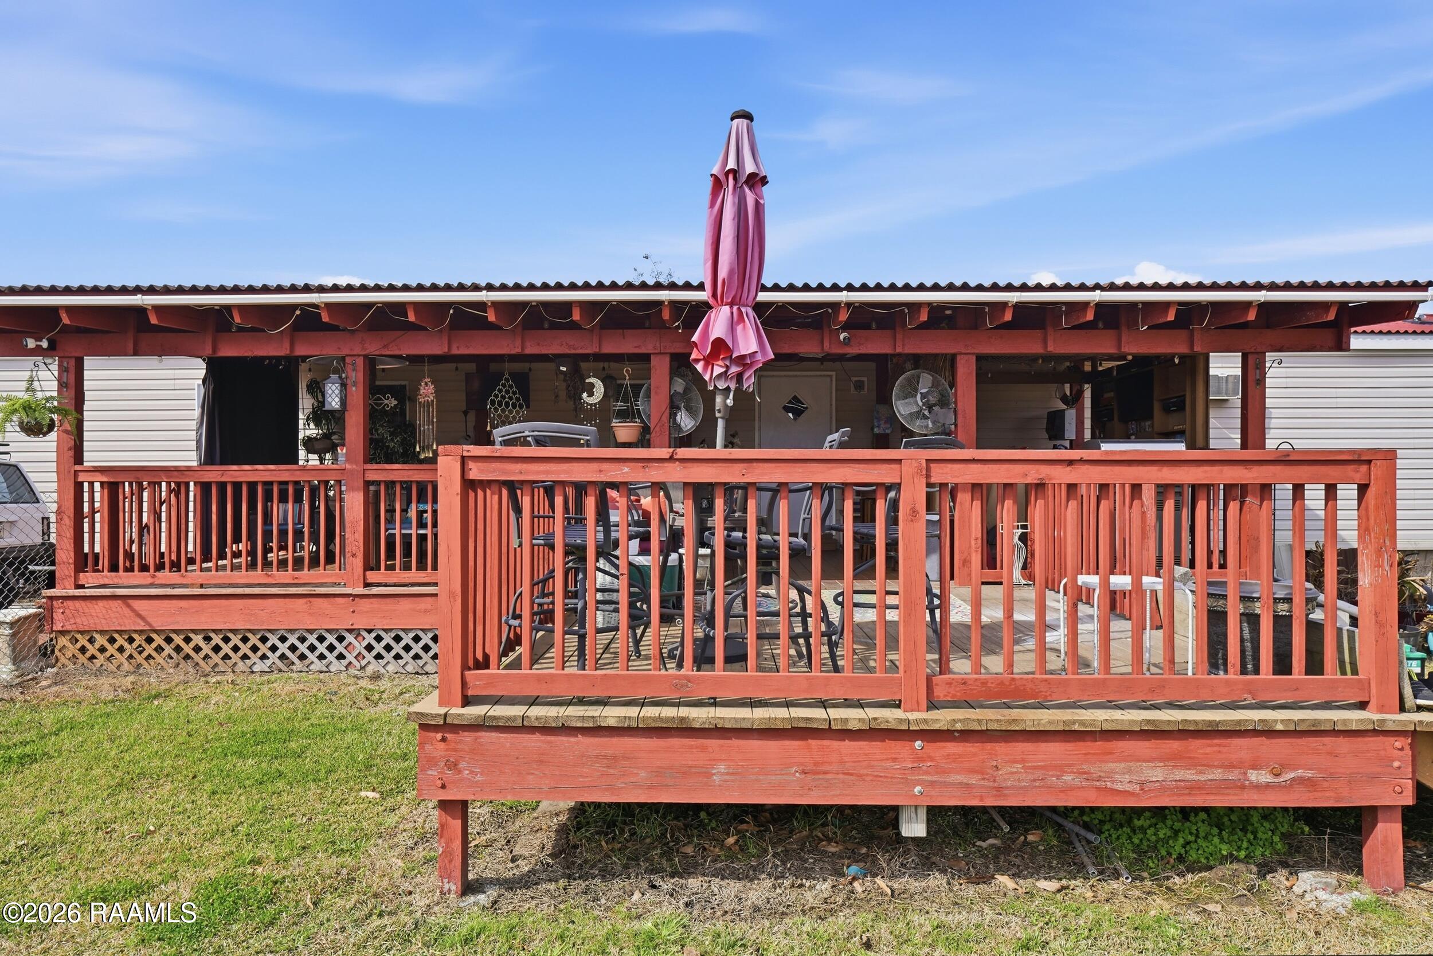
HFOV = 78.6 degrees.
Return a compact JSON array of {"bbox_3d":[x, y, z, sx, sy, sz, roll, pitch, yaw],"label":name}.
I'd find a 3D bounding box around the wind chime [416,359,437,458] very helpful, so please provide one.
[{"bbox_3d":[-2.401,-0.574,7.250,0.175,0.800,0.090,0,0,0],"label":"wind chime"}]

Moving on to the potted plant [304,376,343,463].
[{"bbox_3d":[-3.443,-0.503,7.650,0.320,0.790,0.320,0,0,0],"label":"potted plant"}]

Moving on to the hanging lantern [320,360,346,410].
[{"bbox_3d":[-2.901,-0.702,6.660,0.140,0.375,0.140,0,0,-2],"label":"hanging lantern"}]

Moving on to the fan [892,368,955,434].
[{"bbox_3d":[1.708,-0.636,7.220,0.520,0.540,0.300,0,0,-14],"label":"fan"}]

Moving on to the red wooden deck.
[{"bbox_3d":[0.725,0.720,5.070,3.680,1.670,3.760,0,0,0],"label":"red wooden deck"}]

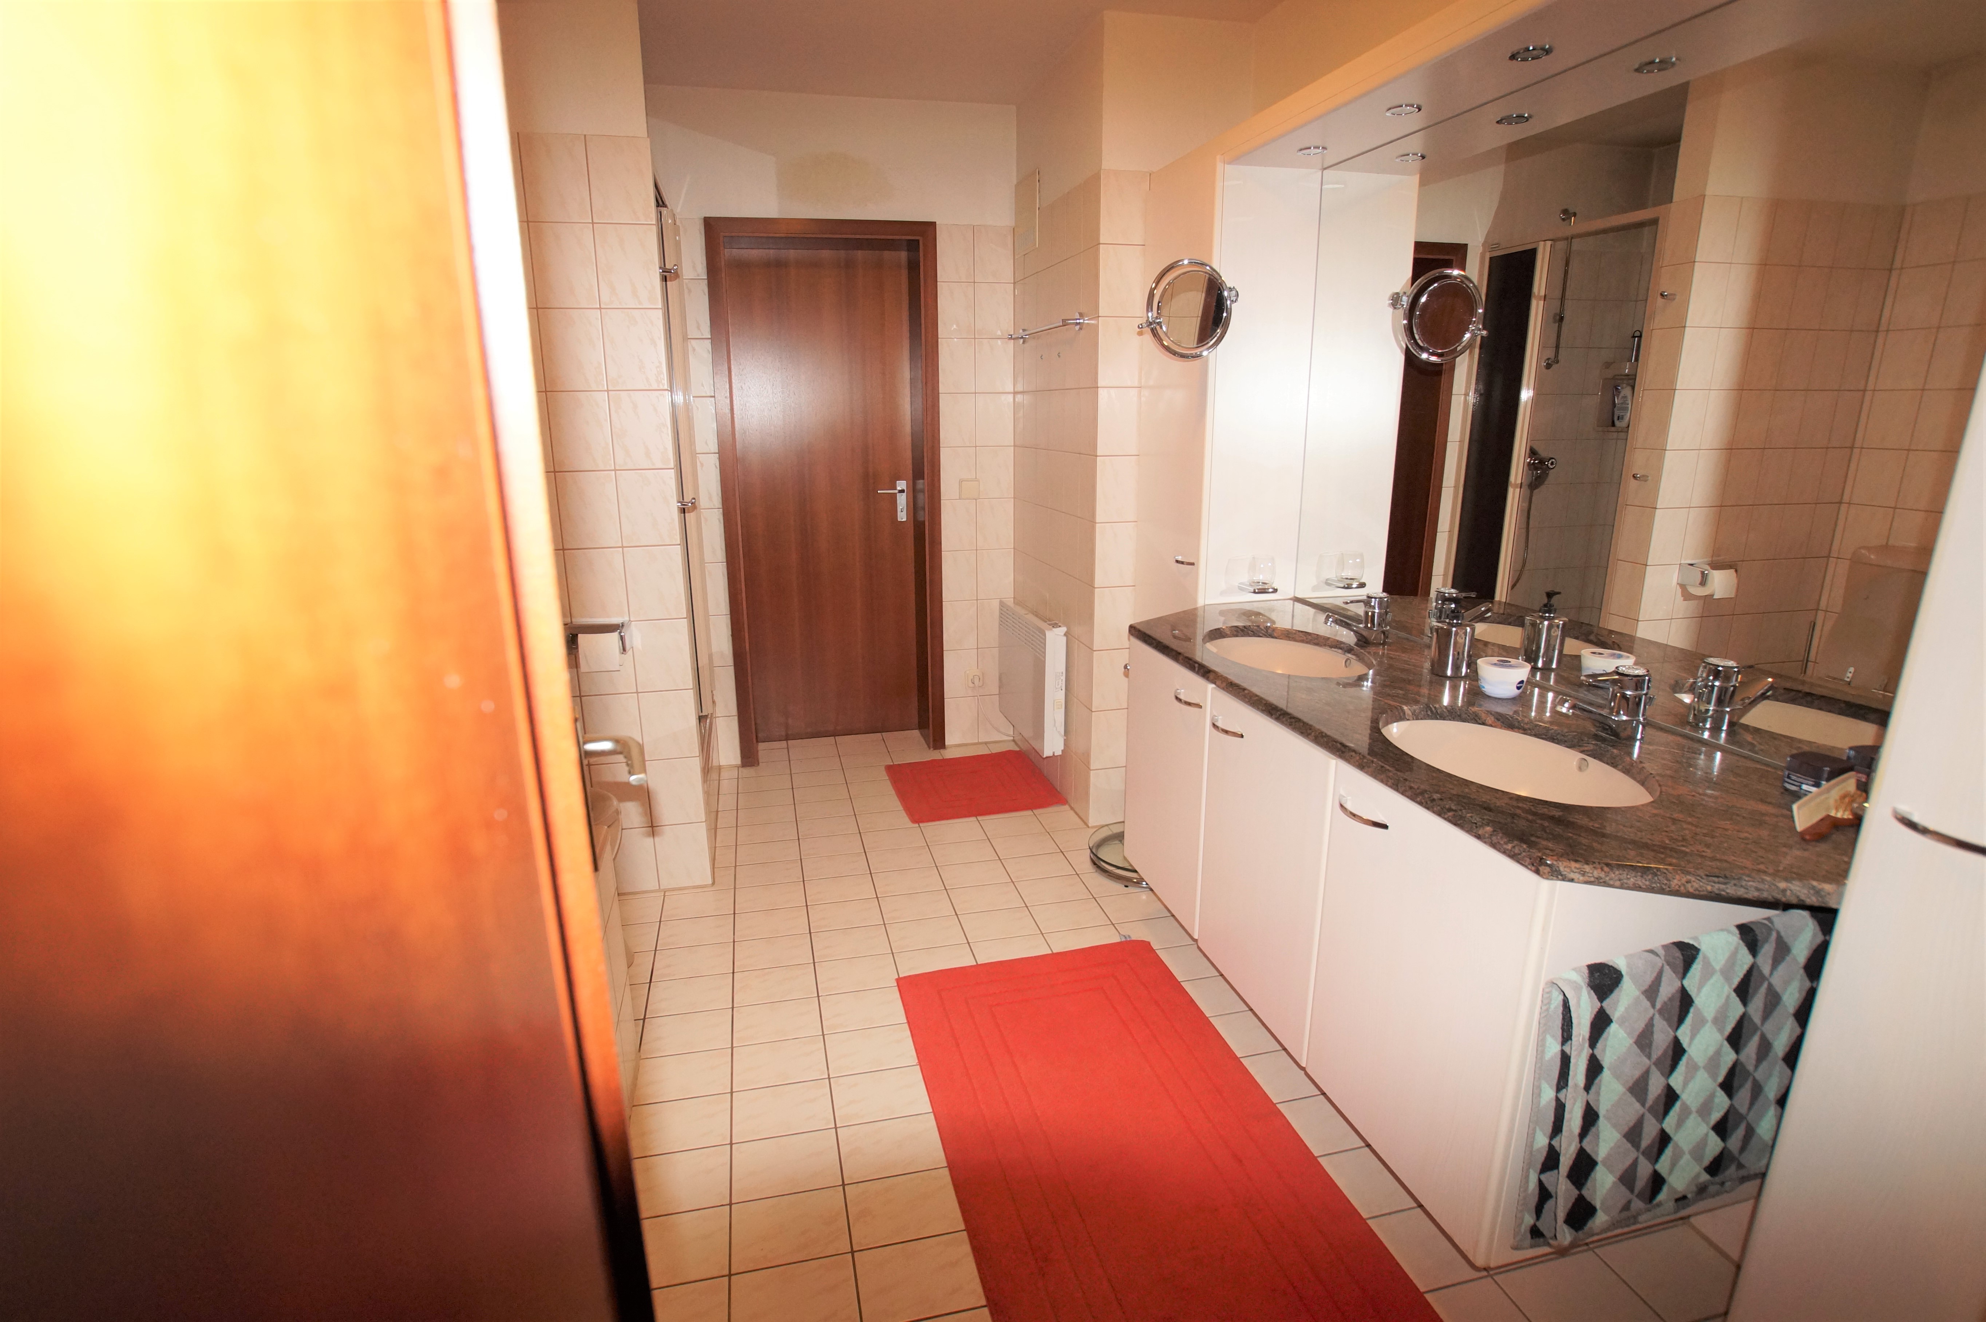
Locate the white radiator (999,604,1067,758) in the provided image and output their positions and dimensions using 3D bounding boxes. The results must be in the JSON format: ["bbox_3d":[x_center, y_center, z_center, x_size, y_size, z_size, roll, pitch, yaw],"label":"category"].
[{"bbox_3d":[0.150,0.051,3.536,0.078,0.465,0.635,-3,15,-14],"label":"white radiator"}]

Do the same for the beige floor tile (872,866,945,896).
[{"bbox_3d":[-0.257,0.680,2.691,0.200,0.010,0.147,-3,15,-15],"label":"beige floor tile"}]

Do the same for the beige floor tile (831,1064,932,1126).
[{"bbox_3d":[-0.232,0.907,1.837,0.199,0.010,0.138,-4,16,-13],"label":"beige floor tile"}]

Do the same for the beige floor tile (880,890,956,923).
[{"bbox_3d":[-0.220,0.708,2.532,0.200,0.010,0.139,-4,16,-13],"label":"beige floor tile"}]

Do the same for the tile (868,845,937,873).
[{"bbox_3d":[-0.295,0.645,2.831,0.200,0.010,0.147,-3,15,-15],"label":"tile"}]

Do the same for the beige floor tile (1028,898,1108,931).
[{"bbox_3d":[0.218,0.730,2.523,0.200,0.010,0.148,-3,15,-14],"label":"beige floor tile"}]

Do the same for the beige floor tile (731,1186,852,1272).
[{"bbox_3d":[-0.348,0.978,1.515,0.200,0.010,0.148,-3,15,-14],"label":"beige floor tile"}]

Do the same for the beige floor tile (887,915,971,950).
[{"bbox_3d":[-0.183,0.752,2.420,0.200,0.010,0.148,-3,15,-14],"label":"beige floor tile"}]

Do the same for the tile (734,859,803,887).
[{"bbox_3d":[-0.691,0.666,2.736,0.200,0.010,0.147,-3,15,-15],"label":"tile"}]

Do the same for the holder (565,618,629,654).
[{"bbox_3d":[-1.065,-0.065,2.379,0.165,0.075,0.100,-3,15,-14],"label":"holder"}]

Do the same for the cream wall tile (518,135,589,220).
[{"bbox_3d":[-1.067,-1.176,2.157,0.149,0.200,0.010,-3,15,-15],"label":"cream wall tile"}]

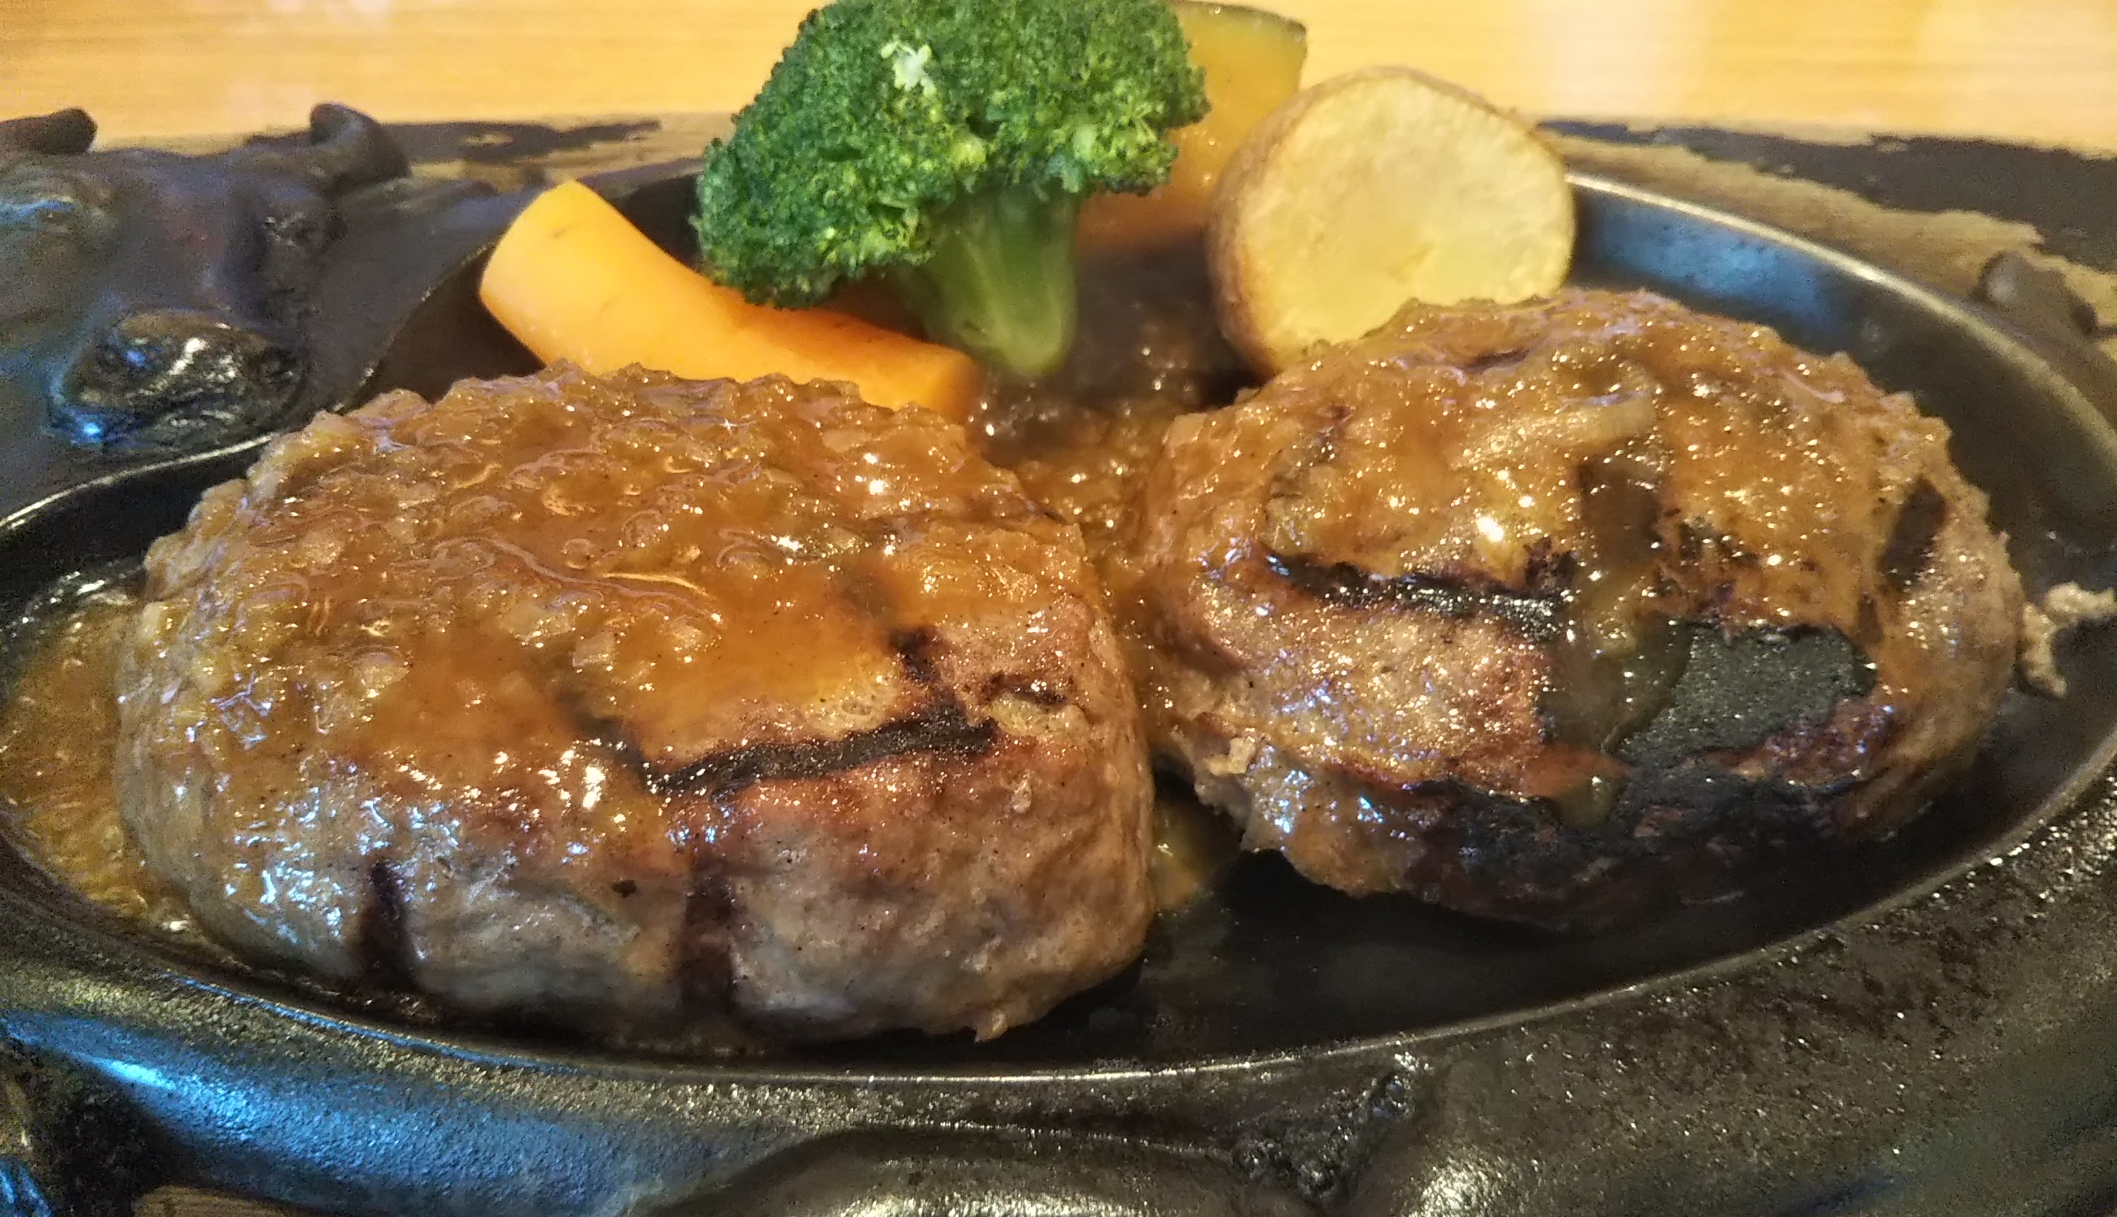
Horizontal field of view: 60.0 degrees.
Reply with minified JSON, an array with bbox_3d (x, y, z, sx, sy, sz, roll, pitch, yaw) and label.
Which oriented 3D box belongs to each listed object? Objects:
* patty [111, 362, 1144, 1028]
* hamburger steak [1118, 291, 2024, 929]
[{"bbox_3d":[-0.038,0.007,0.171,0.095,0.041,0.061,8,42,10],"label":"patty"},{"bbox_3d":[0.051,-0.003,0.185,0.083,0.037,0.068,-6,41,-7],"label":"hamburger steak"}]

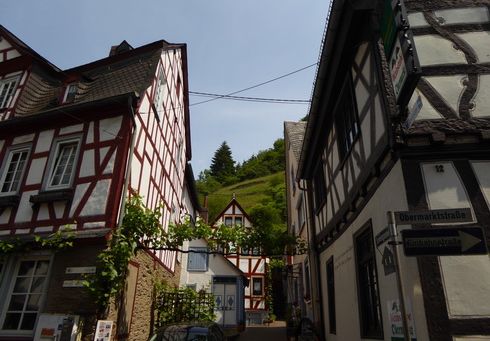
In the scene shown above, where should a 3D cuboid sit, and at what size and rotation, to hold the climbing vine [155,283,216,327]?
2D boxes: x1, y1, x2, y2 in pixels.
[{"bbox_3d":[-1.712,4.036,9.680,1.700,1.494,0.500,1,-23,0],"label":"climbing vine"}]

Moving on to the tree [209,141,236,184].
[{"bbox_3d":[-7.050,-2.086,106.450,7.900,15.095,7.900,1,-23,0],"label":"tree"}]

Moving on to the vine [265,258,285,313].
[{"bbox_3d":[1.900,7.372,21.884,1.250,3.399,0.800,1,-23,0],"label":"vine"}]

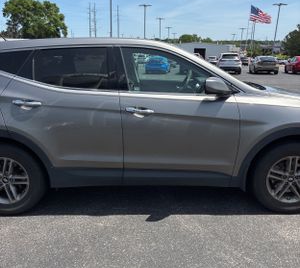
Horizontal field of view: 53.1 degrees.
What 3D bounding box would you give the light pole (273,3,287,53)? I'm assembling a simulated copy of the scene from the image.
[{"bbox_3d":[18.661,-14.703,44.137,2.300,8.285,0.500,7,17,23],"label":"light pole"}]

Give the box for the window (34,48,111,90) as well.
[{"bbox_3d":[-0.692,-0.577,2.681,0.679,0.385,0.050,1,-6,0],"label":"window"}]

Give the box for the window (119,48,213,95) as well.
[{"bbox_3d":[0.156,-0.569,2.681,0.839,0.432,0.055,1,-6,0],"label":"window"}]

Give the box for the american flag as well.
[{"bbox_3d":[30.435,-32.625,82.218,5.700,4.900,1.000,6,16,20],"label":"american flag"}]

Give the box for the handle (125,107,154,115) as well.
[{"bbox_3d":[-0.089,-0.205,2.621,0.250,0.045,0.050,0,15,0],"label":"handle"}]

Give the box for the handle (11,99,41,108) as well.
[{"bbox_3d":[-1.066,-0.269,2.611,0.255,0.045,0.050,0,15,0],"label":"handle"}]

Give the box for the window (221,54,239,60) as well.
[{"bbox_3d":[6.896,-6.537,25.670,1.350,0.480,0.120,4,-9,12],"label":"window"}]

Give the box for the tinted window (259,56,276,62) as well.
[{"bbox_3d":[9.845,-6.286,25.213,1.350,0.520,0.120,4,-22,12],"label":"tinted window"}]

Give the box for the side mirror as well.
[{"bbox_3d":[0.575,-0.400,2.529,0.210,0.155,0.230,0,15,0],"label":"side mirror"}]

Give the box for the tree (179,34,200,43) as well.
[{"bbox_3d":[18.703,-42.703,143.779,11.000,9.353,10.000,3,16,7],"label":"tree"}]

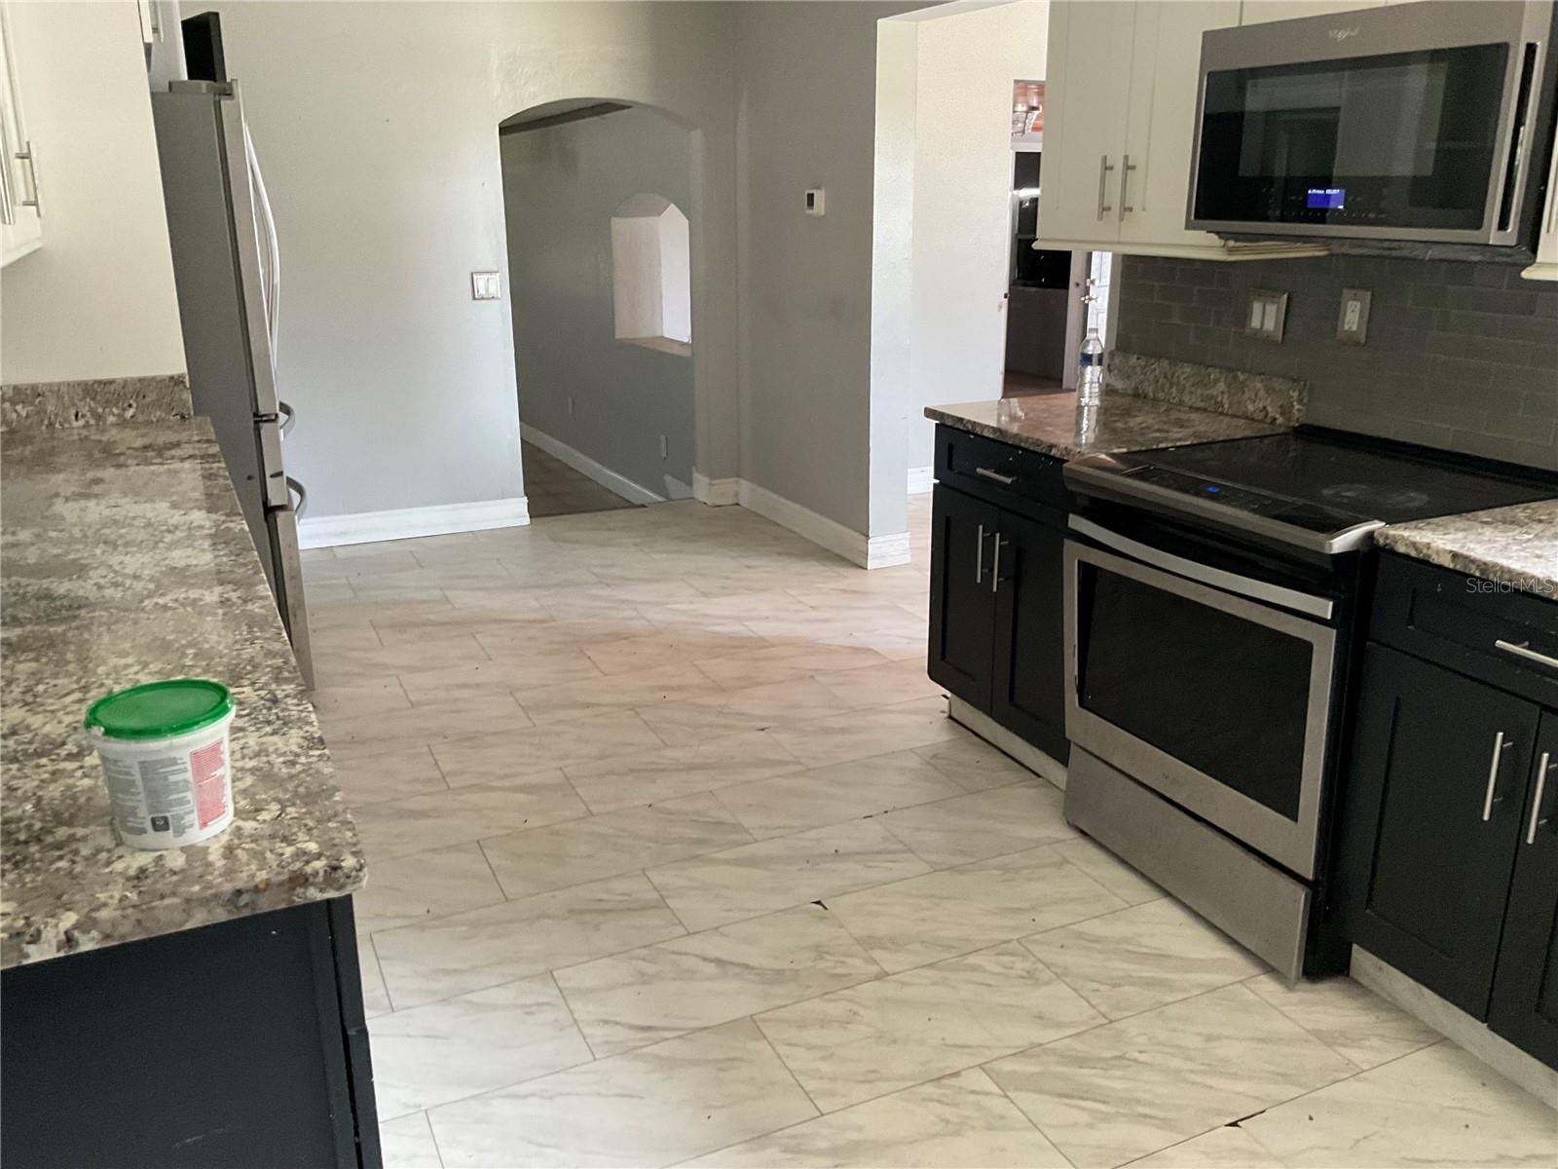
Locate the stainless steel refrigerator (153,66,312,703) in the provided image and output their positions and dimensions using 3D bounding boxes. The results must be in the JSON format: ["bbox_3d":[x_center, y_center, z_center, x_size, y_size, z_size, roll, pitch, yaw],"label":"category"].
[{"bbox_3d":[-1.998,-0.573,4.060,0.860,1.800,0.910,-8,19,-23],"label":"stainless steel refrigerator"}]

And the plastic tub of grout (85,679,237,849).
[{"bbox_3d":[-0.611,0.178,1.304,0.135,0.130,0.135,-9,19,-26],"label":"plastic tub of grout"}]

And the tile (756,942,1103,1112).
[{"bbox_3d":[0.288,0.830,2.484,0.607,0.010,0.305,-8,19,-23],"label":"tile"}]

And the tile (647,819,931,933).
[{"bbox_3d":[0.024,0.668,3.018,0.607,0.010,0.305,-8,19,-23],"label":"tile"}]

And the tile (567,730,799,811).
[{"bbox_3d":[-0.255,0.509,3.554,0.608,0.011,0.306,-8,19,-23],"label":"tile"}]

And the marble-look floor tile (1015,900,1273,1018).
[{"bbox_3d":[0.843,0.751,2.726,0.608,0.011,0.306,-8,19,-23],"label":"marble-look floor tile"}]

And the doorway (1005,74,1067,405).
[{"bbox_3d":[1.480,-1.550,6.776,0.790,1.990,0.140,-8,19,-23],"label":"doorway"}]

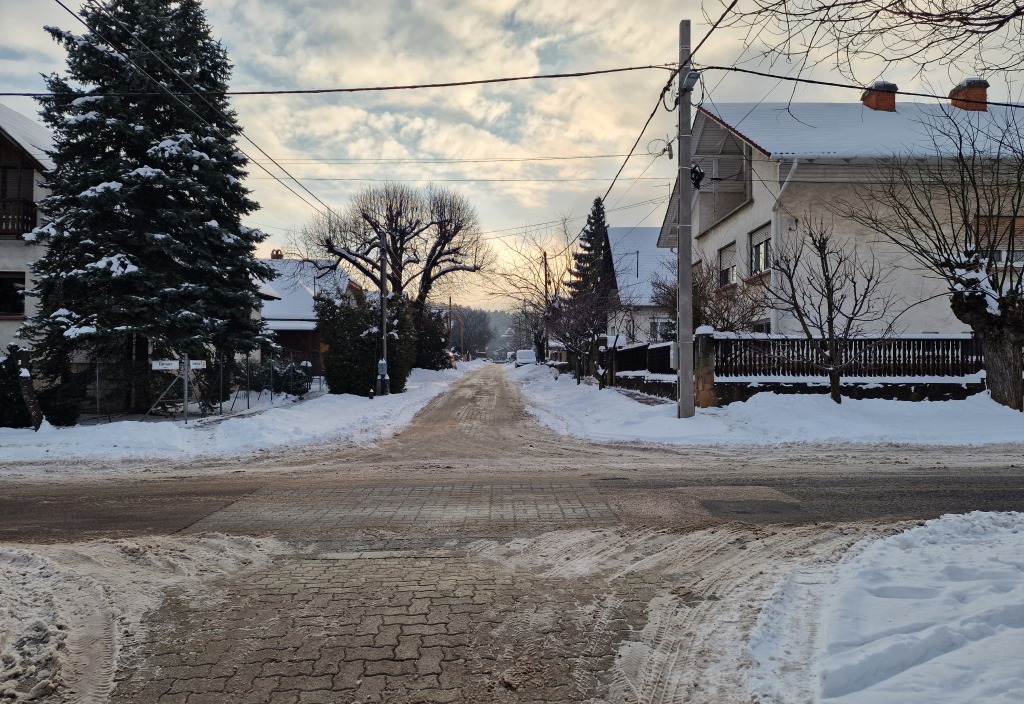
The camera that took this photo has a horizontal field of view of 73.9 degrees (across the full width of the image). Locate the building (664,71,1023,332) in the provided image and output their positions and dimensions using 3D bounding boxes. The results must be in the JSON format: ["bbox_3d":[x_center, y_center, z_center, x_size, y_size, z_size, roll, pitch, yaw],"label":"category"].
[{"bbox_3d":[14.200,-4.700,26.600,13.600,12.200,14.200,0,0,0],"label":"building"}]

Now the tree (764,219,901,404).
[{"bbox_3d":[7.630,-1.020,16.200,3.250,4.410,3.000,0,0,0],"label":"tree"}]

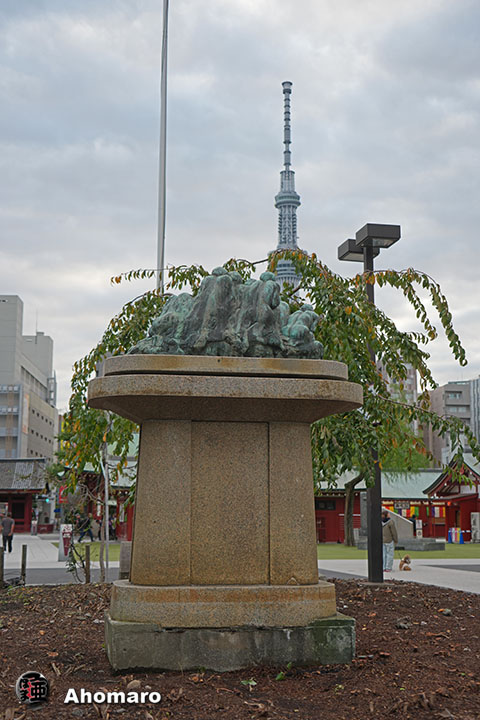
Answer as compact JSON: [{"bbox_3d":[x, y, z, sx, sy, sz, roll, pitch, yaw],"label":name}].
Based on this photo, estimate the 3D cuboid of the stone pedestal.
[{"bbox_3d":[-0.128,1.250,8.104,2.330,2.402,1.262,2,-9,-11],"label":"stone pedestal"}]

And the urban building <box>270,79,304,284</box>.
[{"bbox_3d":[68.526,-96.653,1376.075,68.000,634.000,68.000,0,-9,3],"label":"urban building"}]

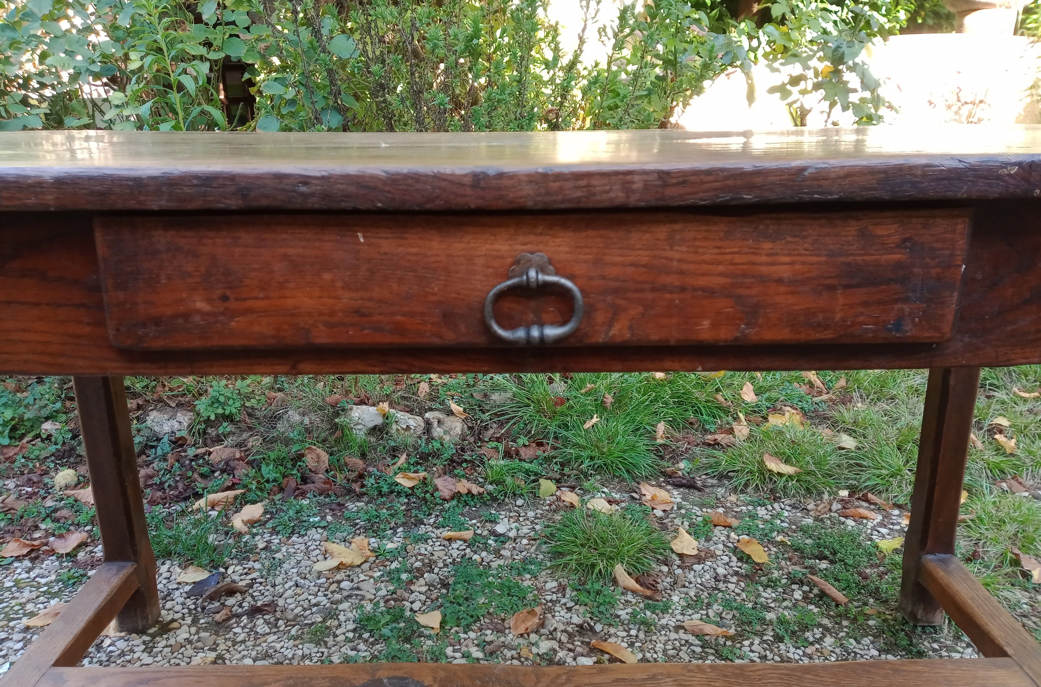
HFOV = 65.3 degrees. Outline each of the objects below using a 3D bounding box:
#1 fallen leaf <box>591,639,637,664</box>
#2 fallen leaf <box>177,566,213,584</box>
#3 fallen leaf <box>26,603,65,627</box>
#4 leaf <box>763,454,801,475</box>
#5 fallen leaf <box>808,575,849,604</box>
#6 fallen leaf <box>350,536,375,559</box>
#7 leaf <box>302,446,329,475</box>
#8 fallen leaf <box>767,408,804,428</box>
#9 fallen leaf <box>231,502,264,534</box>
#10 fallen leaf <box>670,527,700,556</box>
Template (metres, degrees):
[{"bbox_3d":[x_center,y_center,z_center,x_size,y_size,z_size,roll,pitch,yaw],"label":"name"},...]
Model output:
[{"bbox_3d":[0.141,0.456,1.207,0.071,0.016,0.020,10,19,31],"label":"fallen leaf"},{"bbox_3d":[-0.565,0.402,1.413,0.054,0.016,0.032,2,17,10],"label":"fallen leaf"},{"bbox_3d":[-0.765,0.437,1.313,0.042,0.016,0.078,12,20,36],"label":"fallen leaf"},{"bbox_3d":[0.561,0.260,1.742,0.085,0.028,0.040,8,18,27],"label":"leaf"},{"bbox_3d":[0.504,0.402,1.330,0.024,0.020,0.082,-12,20,-33],"label":"fallen leaf"},{"bbox_3d":[-0.290,0.375,1.493,0.031,0.018,0.061,-8,18,-25],"label":"fallen leaf"},{"bbox_3d":[-0.450,0.256,1.785,0.055,0.050,0.045,-1,16,0],"label":"leaf"},{"bbox_3d":[0.667,0.188,2.040,0.093,0.030,0.060,4,17,14],"label":"fallen leaf"},{"bbox_3d":[-0.532,0.340,1.590,0.054,0.025,0.085,4,17,16],"label":"fallen leaf"},{"bbox_3d":[0.299,0.359,1.477,0.052,0.020,0.074,-1,16,-2],"label":"fallen leaf"}]

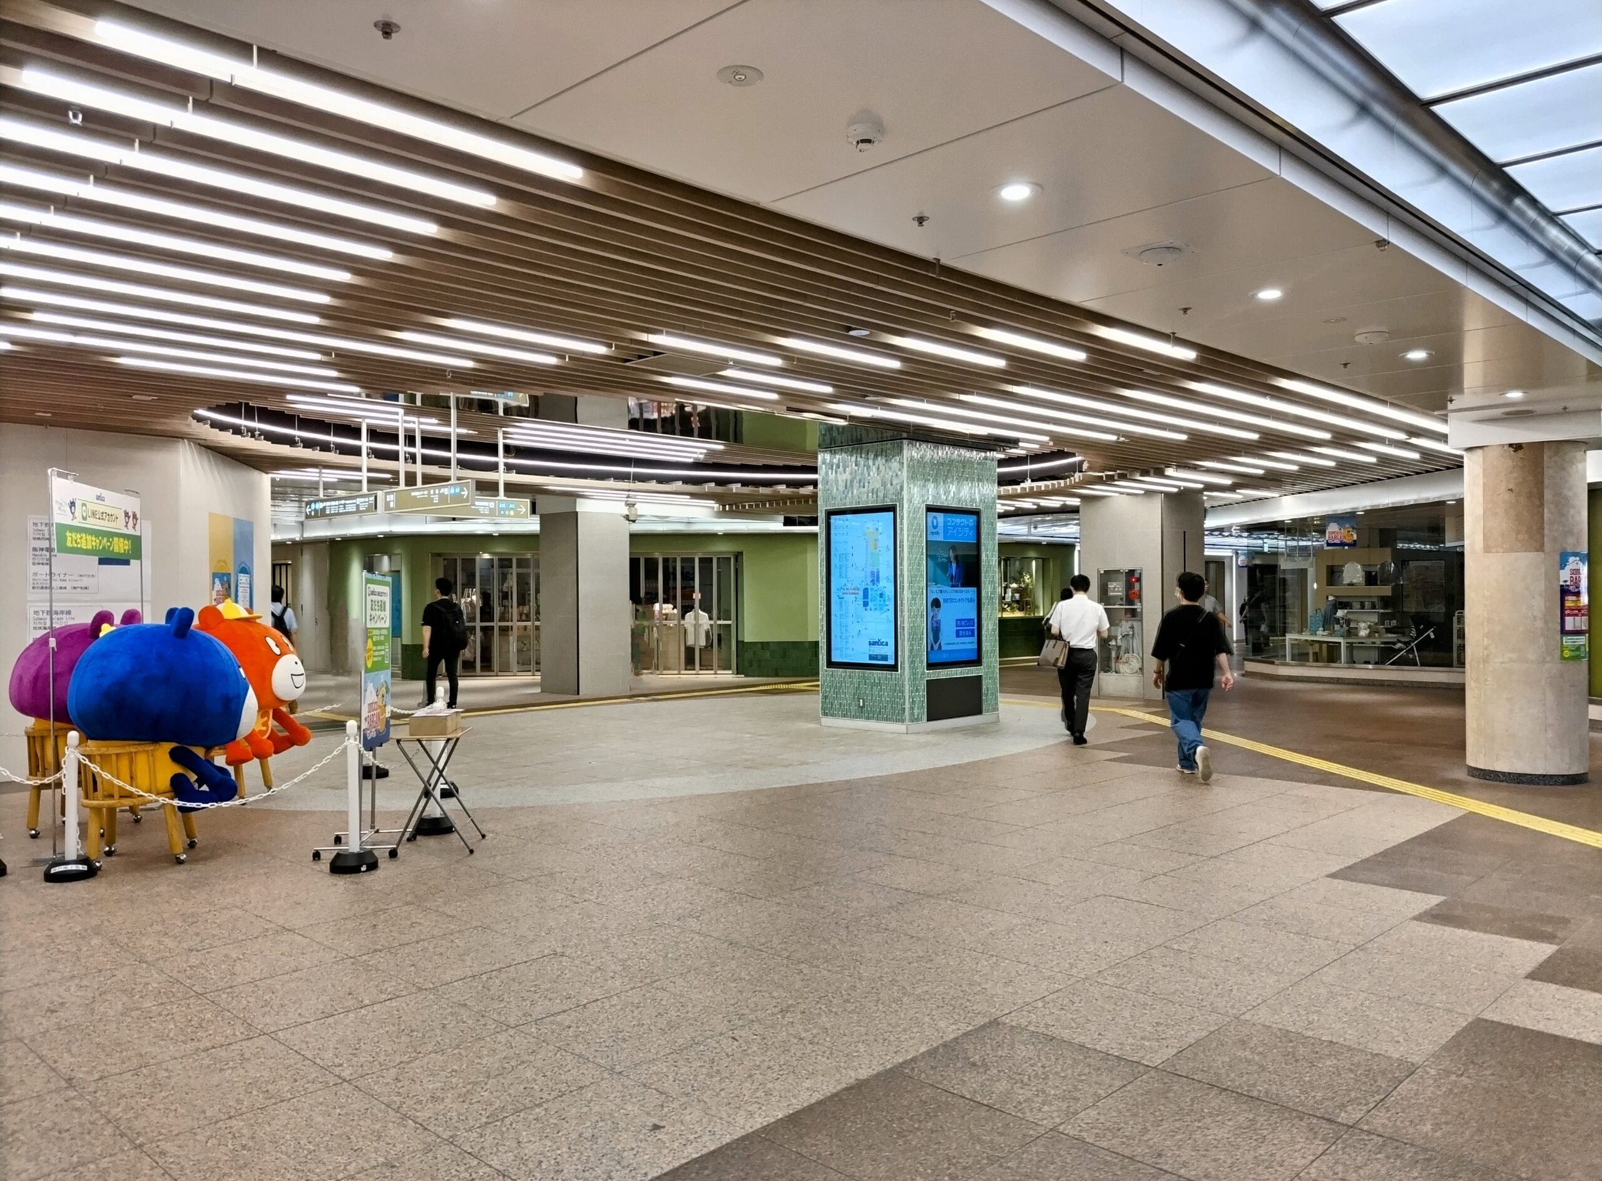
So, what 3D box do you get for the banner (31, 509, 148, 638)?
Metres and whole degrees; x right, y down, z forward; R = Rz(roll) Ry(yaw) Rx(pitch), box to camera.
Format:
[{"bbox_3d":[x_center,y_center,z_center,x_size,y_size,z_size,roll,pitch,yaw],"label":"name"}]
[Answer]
[{"bbox_3d":[-5.720,-0.131,9.670,0.030,1.050,0.870,0,0,45],"label":"banner"}]

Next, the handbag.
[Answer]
[{"bbox_3d":[2.588,0.642,12.350,0.150,0.310,0.310,0,0,-37],"label":"handbag"}]

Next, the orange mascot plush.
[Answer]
[{"bbox_3d":[-4.190,0.700,9.000,0.950,1.240,0.820,0,0,7],"label":"orange mascot plush"}]

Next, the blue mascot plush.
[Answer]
[{"bbox_3d":[-3.740,0.690,7.040,1.050,1.160,0.850,0,0,-27],"label":"blue mascot plush"}]

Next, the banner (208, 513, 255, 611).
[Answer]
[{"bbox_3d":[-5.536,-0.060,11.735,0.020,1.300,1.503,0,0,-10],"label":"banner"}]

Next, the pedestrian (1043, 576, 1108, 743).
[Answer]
[{"bbox_3d":[2.860,0.692,12.396,0.580,1.713,0.550,0,0,11],"label":"pedestrian"}]

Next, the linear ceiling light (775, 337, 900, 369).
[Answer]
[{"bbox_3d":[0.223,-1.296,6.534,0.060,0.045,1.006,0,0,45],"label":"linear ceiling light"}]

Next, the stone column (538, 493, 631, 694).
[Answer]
[{"bbox_3d":[-3.437,0.091,19.203,1.029,3.060,0.991,-1,-1,45],"label":"stone column"}]

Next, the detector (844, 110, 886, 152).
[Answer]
[{"bbox_3d":[0.191,-1.334,3.563,0.108,0.068,0.108,-1,-1,45],"label":"detector"}]

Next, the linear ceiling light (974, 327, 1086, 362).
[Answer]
[{"bbox_3d":[1.265,-1.333,6.516,0.045,0.045,1.034,-1,-1,45],"label":"linear ceiling light"}]

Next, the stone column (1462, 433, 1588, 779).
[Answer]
[{"bbox_3d":[5.888,0.183,9.780,0.840,2.670,0.840,-1,-1,45],"label":"stone column"}]

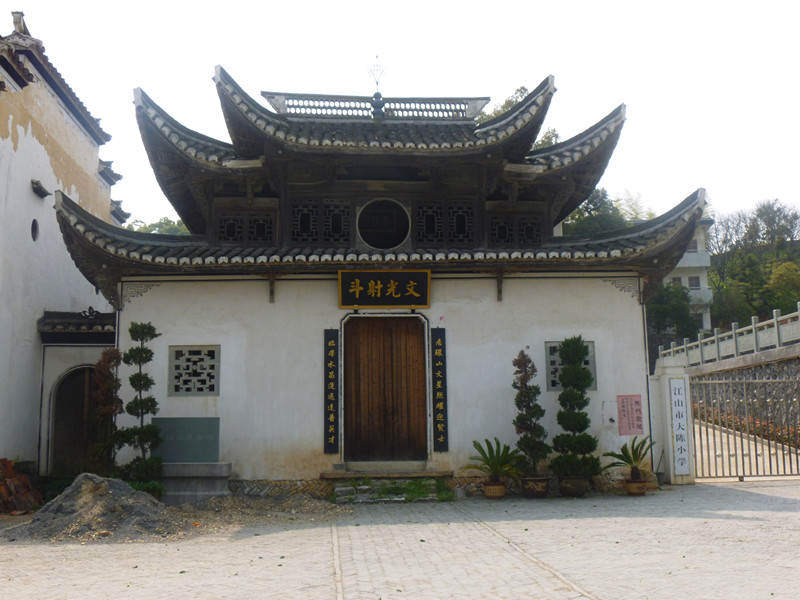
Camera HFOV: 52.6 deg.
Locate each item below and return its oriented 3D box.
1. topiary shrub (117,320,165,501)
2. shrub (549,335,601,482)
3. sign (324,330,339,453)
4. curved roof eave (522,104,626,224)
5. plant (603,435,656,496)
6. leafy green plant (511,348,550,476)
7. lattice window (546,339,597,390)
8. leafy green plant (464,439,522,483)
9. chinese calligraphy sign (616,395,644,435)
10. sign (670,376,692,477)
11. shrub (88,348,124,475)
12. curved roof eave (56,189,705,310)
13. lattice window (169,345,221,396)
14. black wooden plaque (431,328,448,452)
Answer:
[{"bbox_3d":[-4.160,1.749,12.997,0.744,2.788,0.750,0,-7,-3],"label":"topiary shrub"},{"bbox_3d":[2.918,1.791,13.489,0.860,2.420,0.800,0,-7,-3],"label":"shrub"},{"bbox_3d":[-1.332,1.764,15.621,0.277,2.361,0.040,0,-8,-4],"label":"sign"},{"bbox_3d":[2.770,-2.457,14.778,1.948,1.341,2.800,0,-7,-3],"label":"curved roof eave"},{"bbox_3d":[4.276,3.084,15.085,1.021,1.061,0.900,0,-8,-4],"label":"plant"},{"bbox_3d":[2.457,2.103,15.116,0.720,2.340,0.720,0,-8,-4],"label":"leafy green plant"},{"bbox_3d":[2.968,1.158,14.077,0.868,0.854,0.140,0,-7,-3],"label":"lattice window"},{"bbox_3d":[1.545,2.658,13.362,1.031,0.731,0.900,0,-7,-3],"label":"leafy green plant"},{"bbox_3d":[4.552,2.270,15.992,0.536,0.786,0.015,0,-8,-4],"label":"chinese calligraphy sign"},{"bbox_3d":[5.107,2.314,14.766,0.278,1.751,0.050,0,-7,-3],"label":"sign"},{"bbox_3d":[-4.790,1.867,13.204,0.546,2.118,0.620,0,-7,-3],"label":"shrub"},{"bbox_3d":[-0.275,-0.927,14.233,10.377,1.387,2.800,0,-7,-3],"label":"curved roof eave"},{"bbox_3d":[-3.952,1.351,15.530,0.990,0.985,0.100,0,-8,-4],"label":"lattice window"},{"bbox_3d":[0.686,1.539,13.826,0.262,2.101,0.060,0,-7,-3],"label":"black wooden plaque"}]

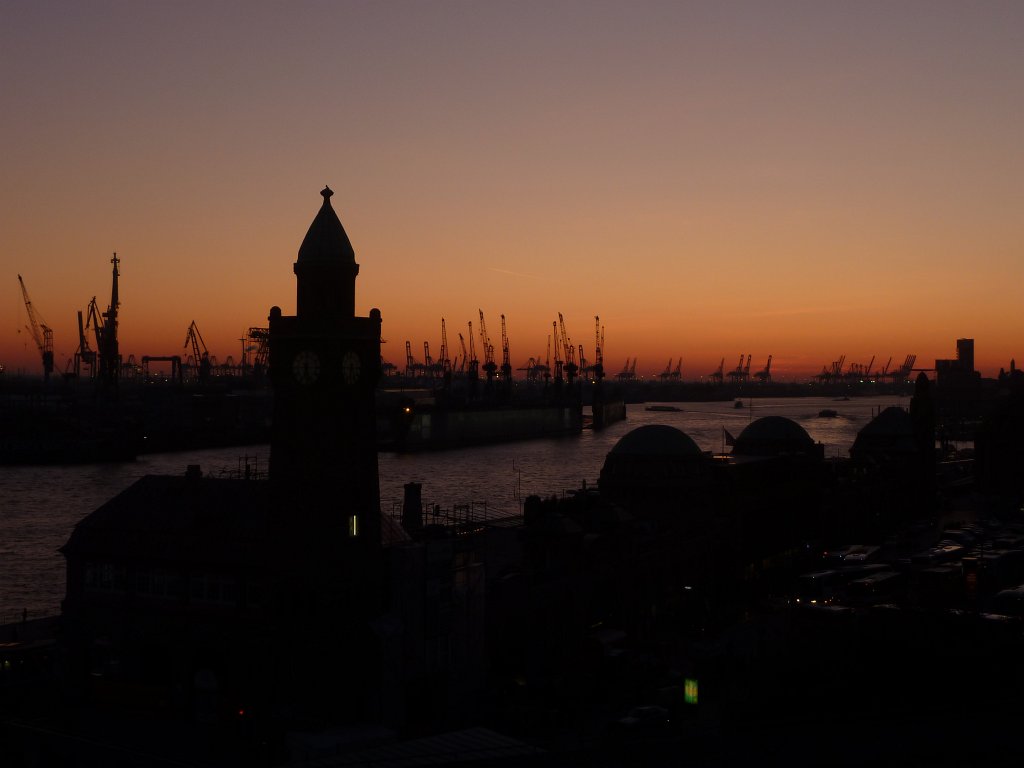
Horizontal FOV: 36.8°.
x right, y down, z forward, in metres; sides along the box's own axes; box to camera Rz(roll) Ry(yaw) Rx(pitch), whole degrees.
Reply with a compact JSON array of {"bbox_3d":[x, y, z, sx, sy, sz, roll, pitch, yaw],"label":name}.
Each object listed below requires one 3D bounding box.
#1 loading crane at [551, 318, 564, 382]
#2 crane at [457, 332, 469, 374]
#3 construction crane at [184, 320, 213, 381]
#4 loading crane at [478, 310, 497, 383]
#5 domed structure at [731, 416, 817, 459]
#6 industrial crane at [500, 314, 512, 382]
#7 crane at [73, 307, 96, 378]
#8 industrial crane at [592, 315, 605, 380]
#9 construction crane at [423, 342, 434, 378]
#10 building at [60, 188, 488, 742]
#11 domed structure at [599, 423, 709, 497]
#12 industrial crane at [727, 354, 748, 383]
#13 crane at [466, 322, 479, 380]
[{"bbox_3d":[27.510,-19.040,930.000,8.460,38.690,8.000,0,0,-18],"label":"loading crane"},{"bbox_3d":[-35.400,-21.100,1100.000,8.580,31.470,7.000,0,0,-6],"label":"crane"},{"bbox_3d":[-193.620,-20.070,950.000,17.290,38.290,10.000,0,0,-6],"label":"construction crane"},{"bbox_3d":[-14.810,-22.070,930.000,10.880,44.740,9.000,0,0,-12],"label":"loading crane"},{"bbox_3d":[38.800,7.900,226.000,12.600,6.600,12.600,0,0,27],"label":"domed structure"},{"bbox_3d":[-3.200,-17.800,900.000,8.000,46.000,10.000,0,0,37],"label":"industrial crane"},{"bbox_3d":[-333.510,-31.600,1200.000,18.720,57.730,15.000,0,0,-6],"label":"crane"},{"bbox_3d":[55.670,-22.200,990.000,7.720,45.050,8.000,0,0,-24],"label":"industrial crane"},{"bbox_3d":[-102.000,-24.000,1900.000,20.000,55.000,16.000,0,0,-26],"label":"construction crane"},{"bbox_3d":[-19.800,5.800,132.700,28.000,42.200,24.000,0,0,27],"label":"building"},{"bbox_3d":[19.000,10.340,208.000,14.600,9.600,14.600,0,0,0],"label":"domed structure"},{"bbox_3d":[616.000,-39.600,4200.000,50.000,82.000,25.000,0,0,26],"label":"industrial crane"},{"bbox_3d":[-22.100,-14.800,860.000,7.500,40.000,10.000,0,0,37],"label":"crane"}]

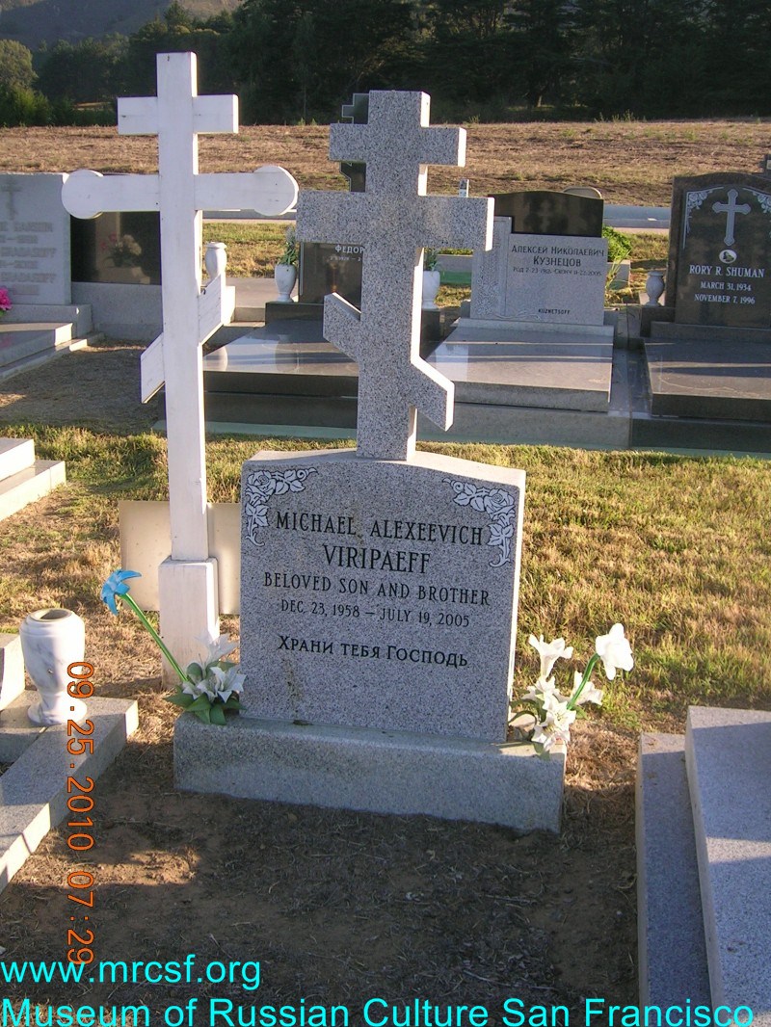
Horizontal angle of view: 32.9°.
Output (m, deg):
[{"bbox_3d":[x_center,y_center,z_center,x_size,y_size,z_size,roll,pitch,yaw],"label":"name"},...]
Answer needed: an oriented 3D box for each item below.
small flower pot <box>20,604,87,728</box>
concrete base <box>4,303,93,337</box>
[{"bbox_3d":[-0.800,0.368,3.172,0.157,0.255,0.157,2,13,0],"label":"small flower pot"},{"bbox_3d":[-2.696,-1.438,9.693,0.980,0.245,0.260,3,14,10],"label":"concrete base"}]

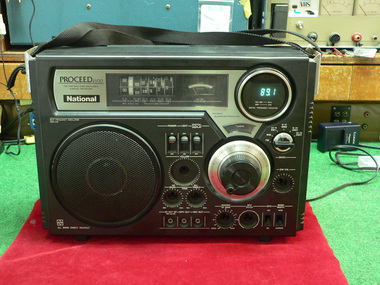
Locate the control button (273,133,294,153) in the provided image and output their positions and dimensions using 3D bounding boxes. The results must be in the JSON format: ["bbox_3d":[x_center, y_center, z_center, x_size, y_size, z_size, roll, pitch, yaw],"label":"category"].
[{"bbox_3d":[0.119,0.001,0.640,0.026,0.025,0.014,0,17,0],"label":"control button"}]

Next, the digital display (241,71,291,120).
[{"bbox_3d":[0.094,-0.060,0.632,0.064,0.064,0.012,0,17,0],"label":"digital display"}]

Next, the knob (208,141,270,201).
[{"bbox_3d":[0.065,0.041,0.642,0.080,0.080,0.034,0,17,0],"label":"knob"}]

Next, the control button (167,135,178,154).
[{"bbox_3d":[-0.023,0.003,0.646,0.013,0.025,0.009,0,17,0],"label":"control button"}]

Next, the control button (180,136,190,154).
[{"bbox_3d":[-0.006,0.003,0.646,0.013,0.025,0.009,0,17,0],"label":"control button"}]

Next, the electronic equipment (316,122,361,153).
[{"bbox_3d":[0.315,-0.010,1.063,0.080,0.055,0.029,-3,18,-11],"label":"electronic equipment"}]

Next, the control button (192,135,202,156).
[{"bbox_3d":[0.009,0.003,0.646,0.013,0.025,0.009,0,17,0],"label":"control button"}]

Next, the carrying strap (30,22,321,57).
[{"bbox_3d":[-0.020,-0.138,0.668,0.370,0.042,0.065,0,17,0],"label":"carrying strap"}]

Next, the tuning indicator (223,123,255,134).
[{"bbox_3d":[0.062,-0.018,0.649,0.041,0.016,0.005,0,17,0],"label":"tuning indicator"}]

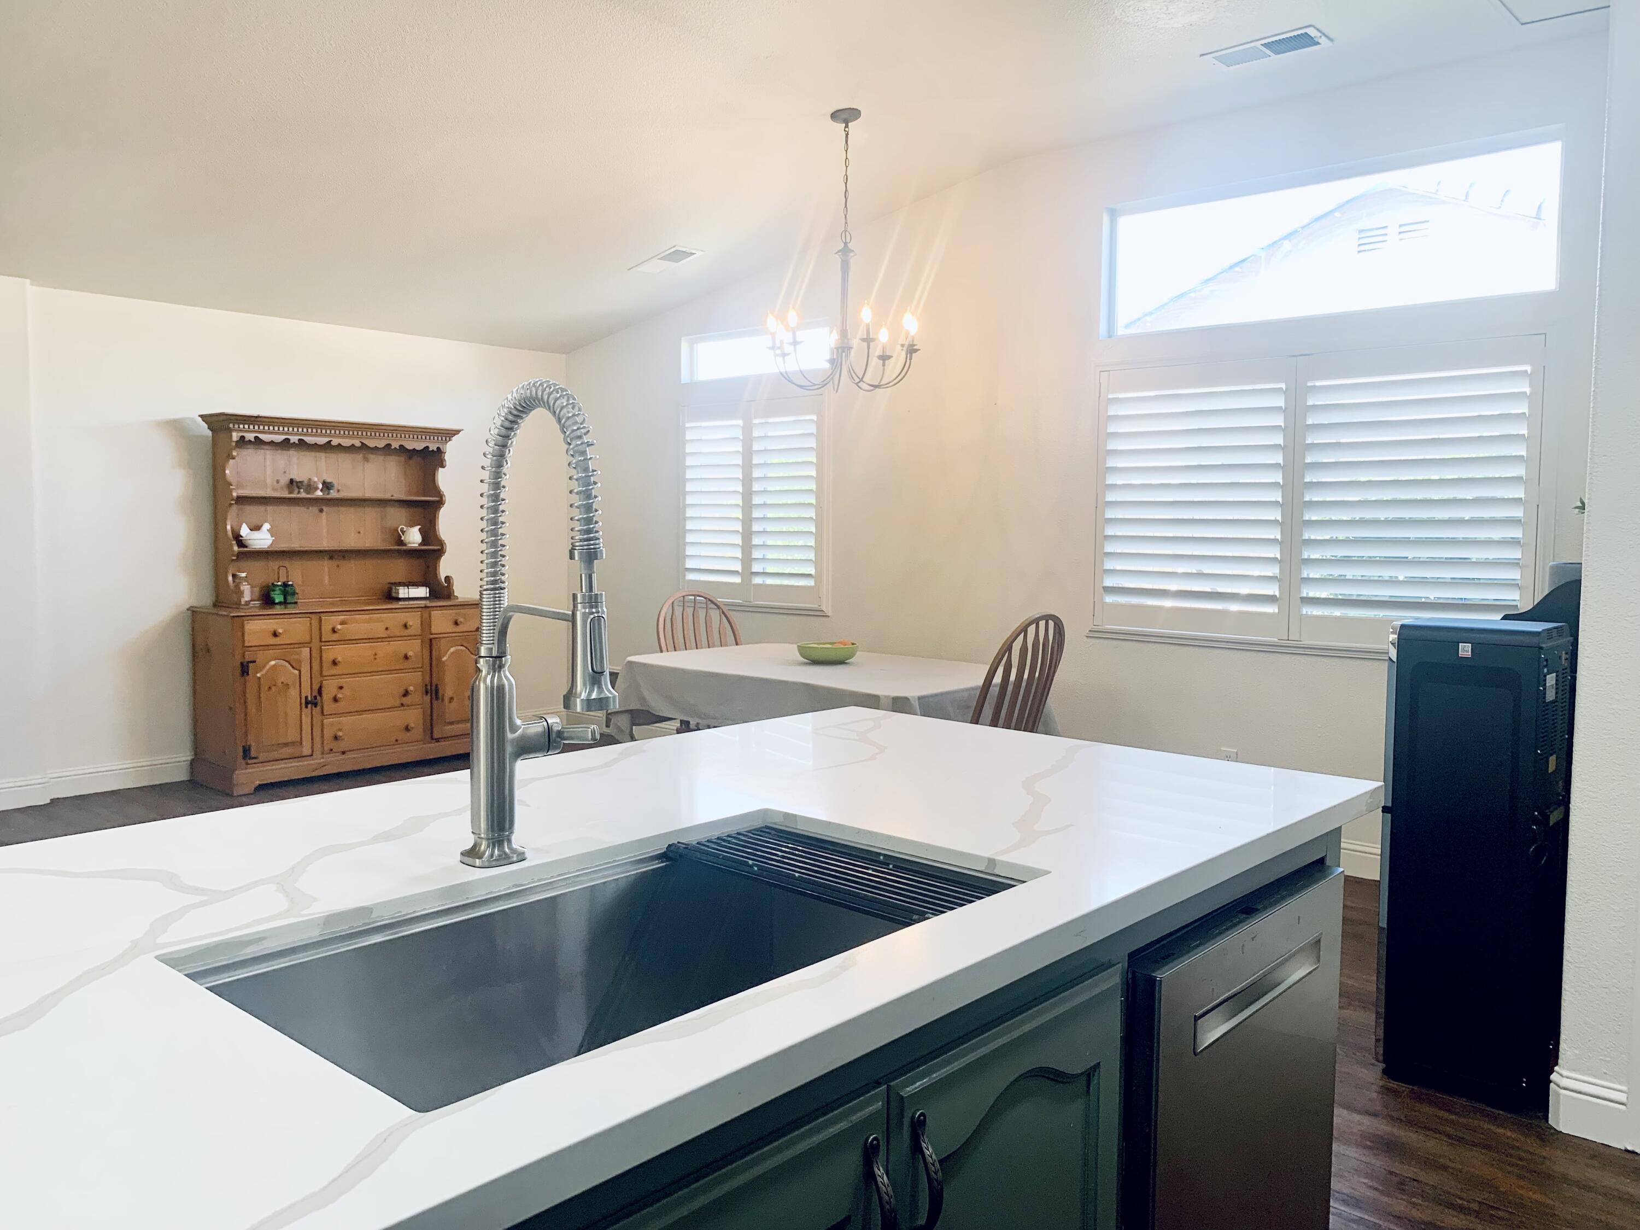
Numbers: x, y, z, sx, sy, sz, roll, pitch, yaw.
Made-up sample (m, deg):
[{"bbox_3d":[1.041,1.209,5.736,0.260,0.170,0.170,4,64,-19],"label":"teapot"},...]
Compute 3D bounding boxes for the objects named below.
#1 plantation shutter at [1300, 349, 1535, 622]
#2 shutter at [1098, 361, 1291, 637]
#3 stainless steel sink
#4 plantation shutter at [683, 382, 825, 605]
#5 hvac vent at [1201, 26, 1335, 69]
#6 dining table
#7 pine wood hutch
[{"bbox_3d":[2.151,-0.426,4.495,0.845,1.097,0.050,4,6,42],"label":"plantation shutter"},{"bbox_3d":[1.523,-0.472,5.062,0.849,1.097,0.050,4,6,42],"label":"shutter"},{"bbox_3d":[-0.176,0.451,1.297,0.470,0.240,0.815,4,6,42],"label":"stainless steel sink"},{"bbox_3d":[-0.386,-0.619,6.788,1.088,1.110,0.050,4,6,42],"label":"plantation shutter"},{"bbox_3d":[1.540,-1.937,4.242,0.399,0.020,0.195,4,6,42],"label":"hvac vent"},{"bbox_3d":[0.034,0.585,4.934,1.620,0.765,0.995,4,6,42],"label":"dining table"},{"bbox_3d":[-2.510,-0.100,6.592,0.540,1.855,1.480,4,6,42],"label":"pine wood hutch"}]

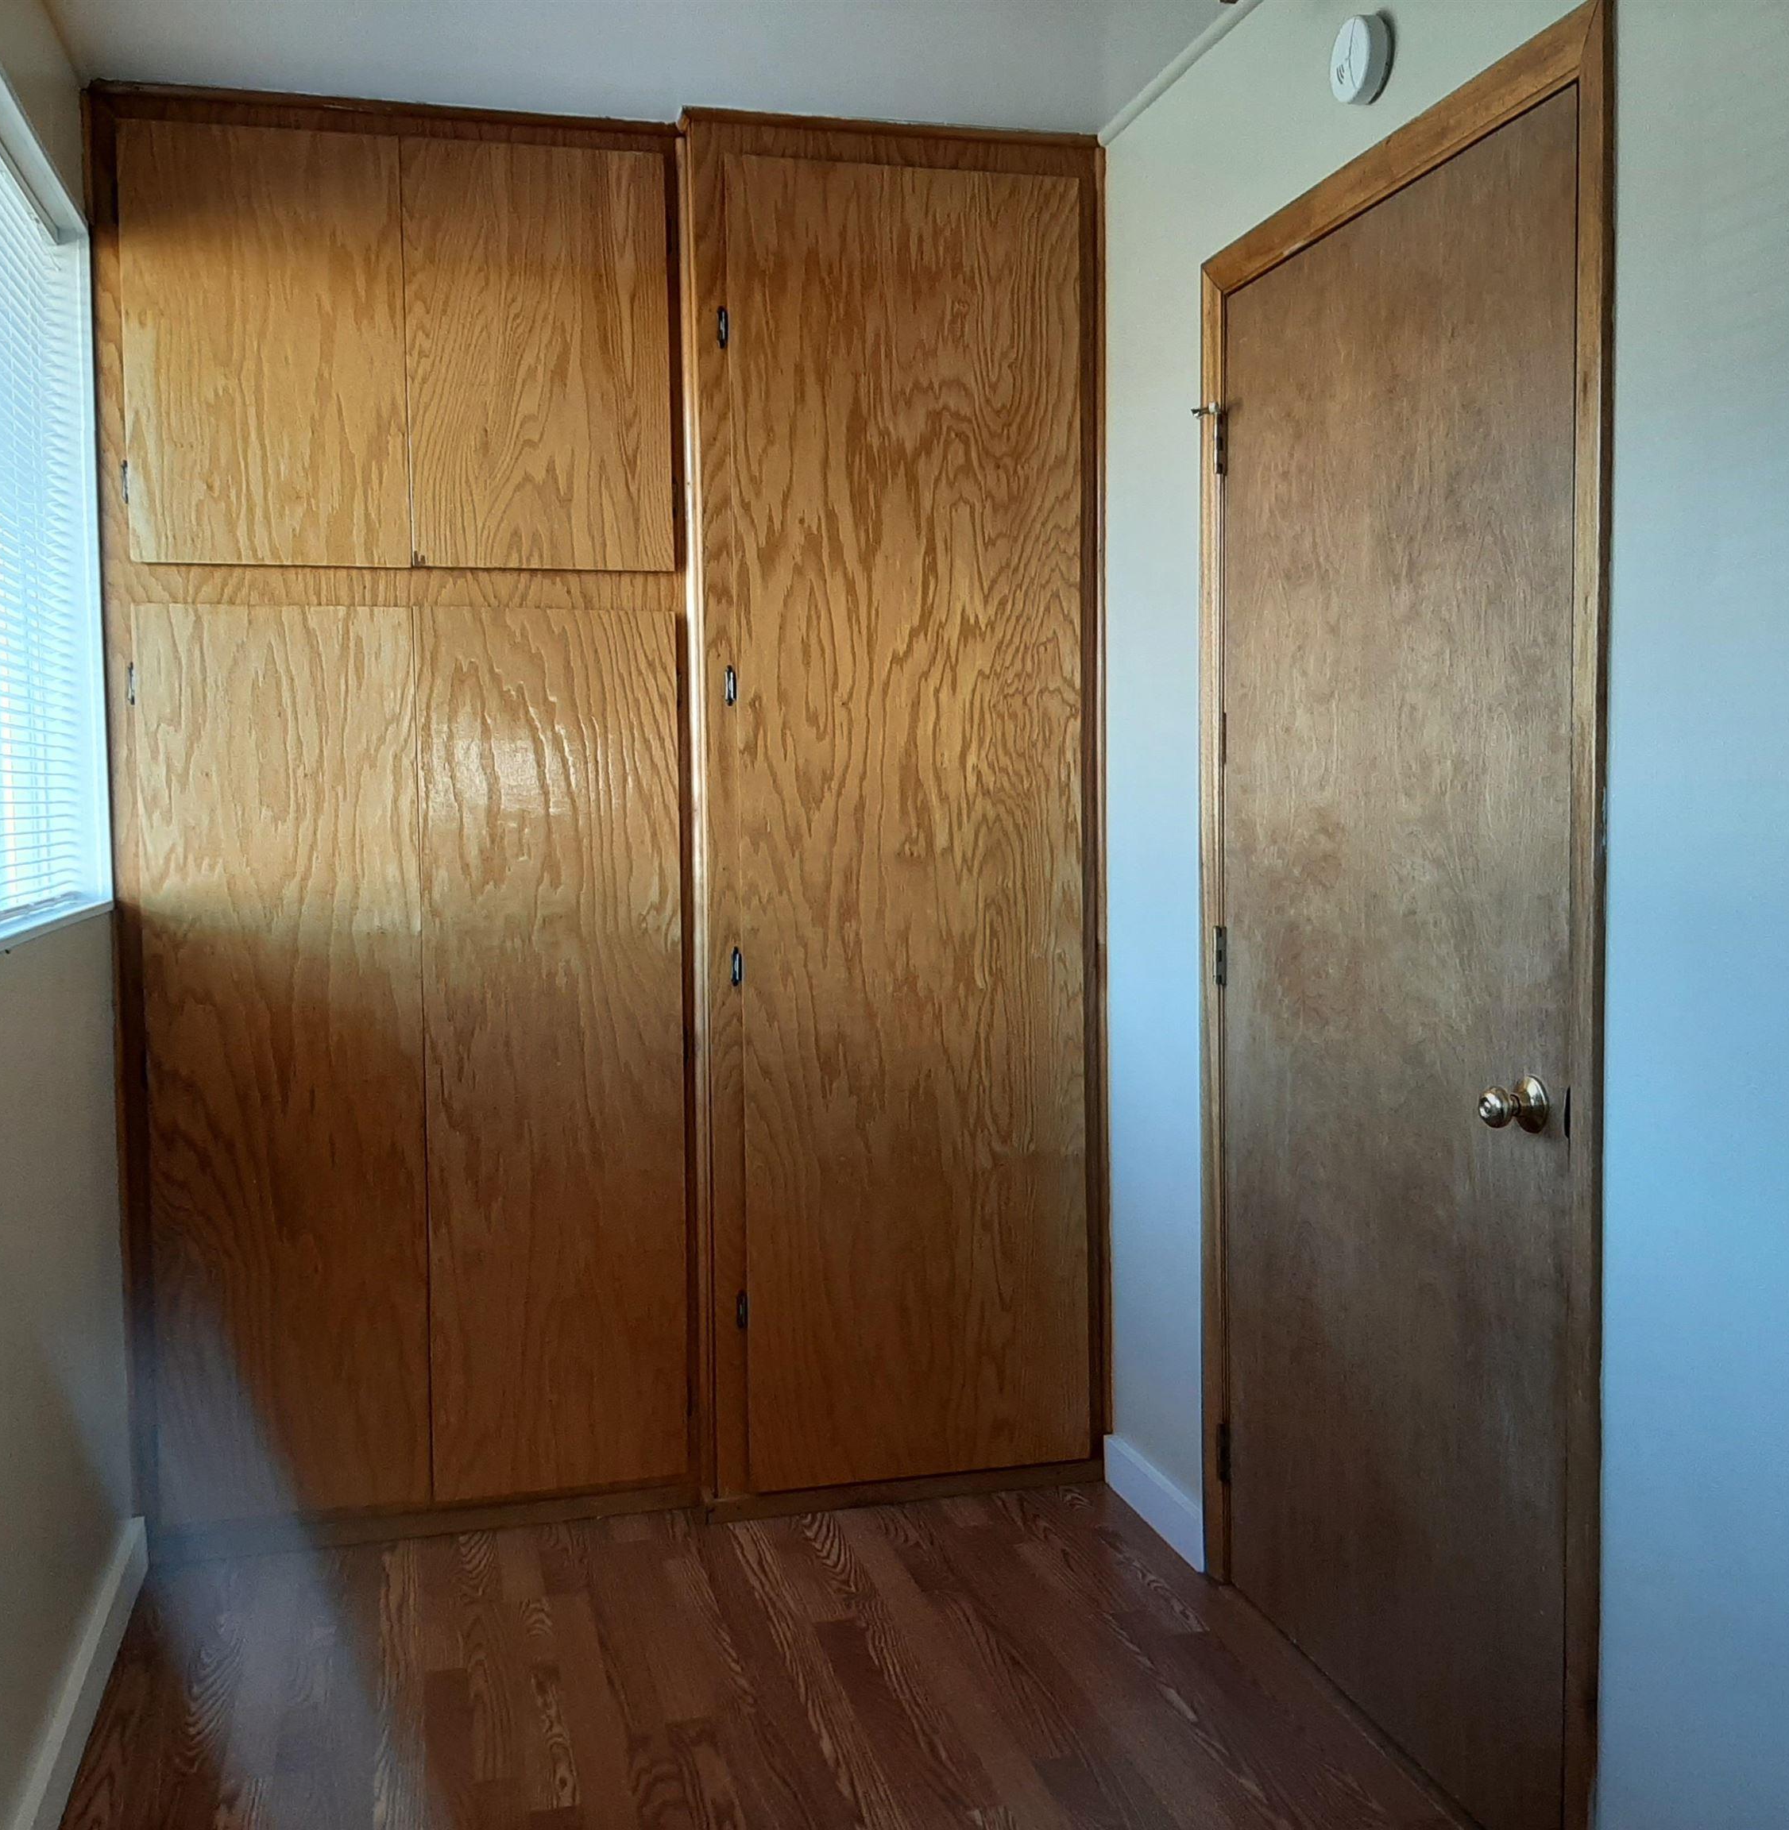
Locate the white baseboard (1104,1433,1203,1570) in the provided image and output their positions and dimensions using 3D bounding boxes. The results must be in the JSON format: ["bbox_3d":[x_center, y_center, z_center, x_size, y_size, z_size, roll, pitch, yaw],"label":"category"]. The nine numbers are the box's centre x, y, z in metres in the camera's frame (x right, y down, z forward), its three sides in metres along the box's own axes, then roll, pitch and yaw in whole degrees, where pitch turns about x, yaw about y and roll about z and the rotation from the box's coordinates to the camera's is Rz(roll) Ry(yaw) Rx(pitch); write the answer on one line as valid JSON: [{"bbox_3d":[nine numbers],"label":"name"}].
[{"bbox_3d":[0.460,1.027,3.236,0.018,0.107,0.436,-2,4,-14],"label":"white baseboard"}]

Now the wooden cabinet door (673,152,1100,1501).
[{"bbox_3d":[0.021,-0.161,3.277,0.755,2.444,0.045,-2,4,-14],"label":"wooden cabinet door"}]

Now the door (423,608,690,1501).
[{"bbox_3d":[-0.598,0.254,3.236,0.455,1.568,0.030,-2,4,-14],"label":"door"}]

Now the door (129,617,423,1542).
[{"bbox_3d":[-1.037,0.262,3.127,0.451,1.562,0.030,-2,4,-14],"label":"door"}]

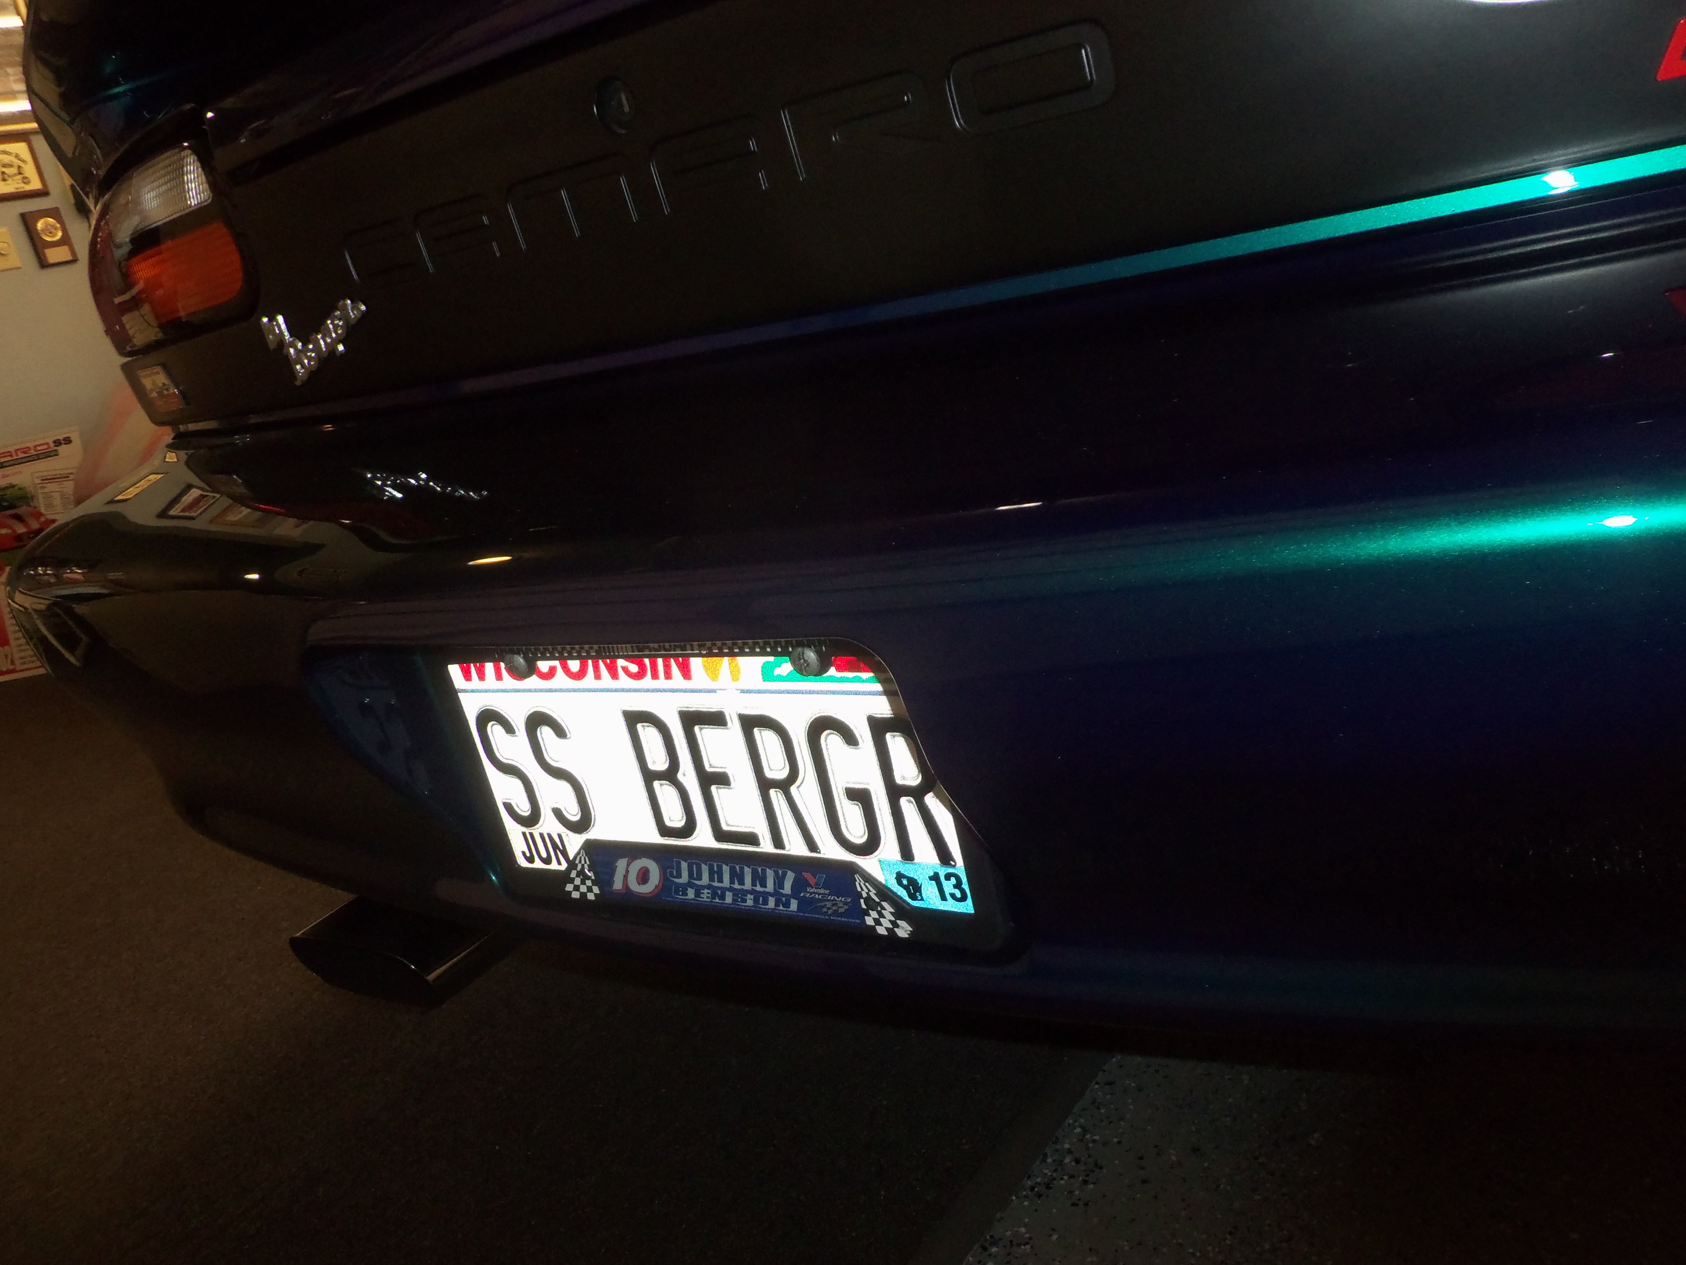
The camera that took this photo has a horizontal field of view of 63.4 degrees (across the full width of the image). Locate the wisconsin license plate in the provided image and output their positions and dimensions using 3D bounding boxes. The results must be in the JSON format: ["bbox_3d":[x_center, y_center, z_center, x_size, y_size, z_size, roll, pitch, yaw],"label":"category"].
[{"bbox_3d":[-0.074,0.072,0.663,0.310,0.158,0.014,-1,23,33],"label":"wisconsin license plate"}]

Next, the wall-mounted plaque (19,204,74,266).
[{"bbox_3d":[-2.384,-1.185,4.100,0.019,0.161,0.111,-1,21,33],"label":"wall-mounted plaque"}]

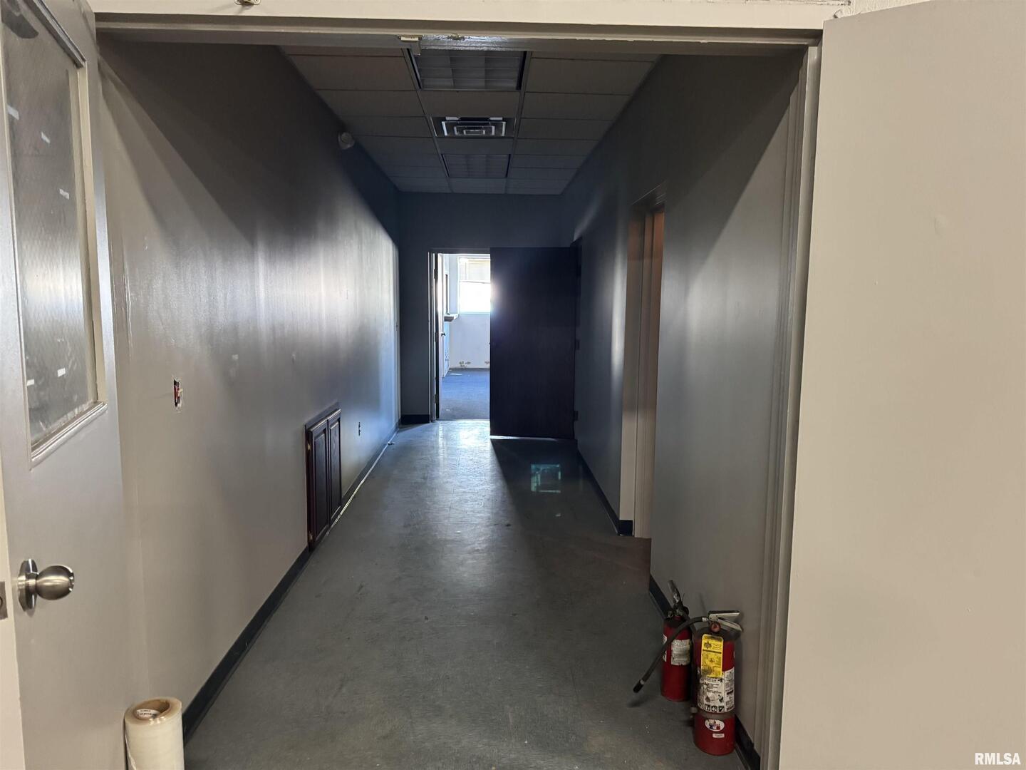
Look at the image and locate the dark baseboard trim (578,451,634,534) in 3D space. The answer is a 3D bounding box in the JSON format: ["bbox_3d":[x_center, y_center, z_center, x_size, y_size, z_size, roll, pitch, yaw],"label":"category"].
[{"bbox_3d":[0.687,0.789,5.622,0.093,0.101,2.149,0,7,-2],"label":"dark baseboard trim"}]

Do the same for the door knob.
[{"bbox_3d":[-0.716,0.307,1.101,0.064,0.074,0.074,-2,7,-20],"label":"door knob"}]

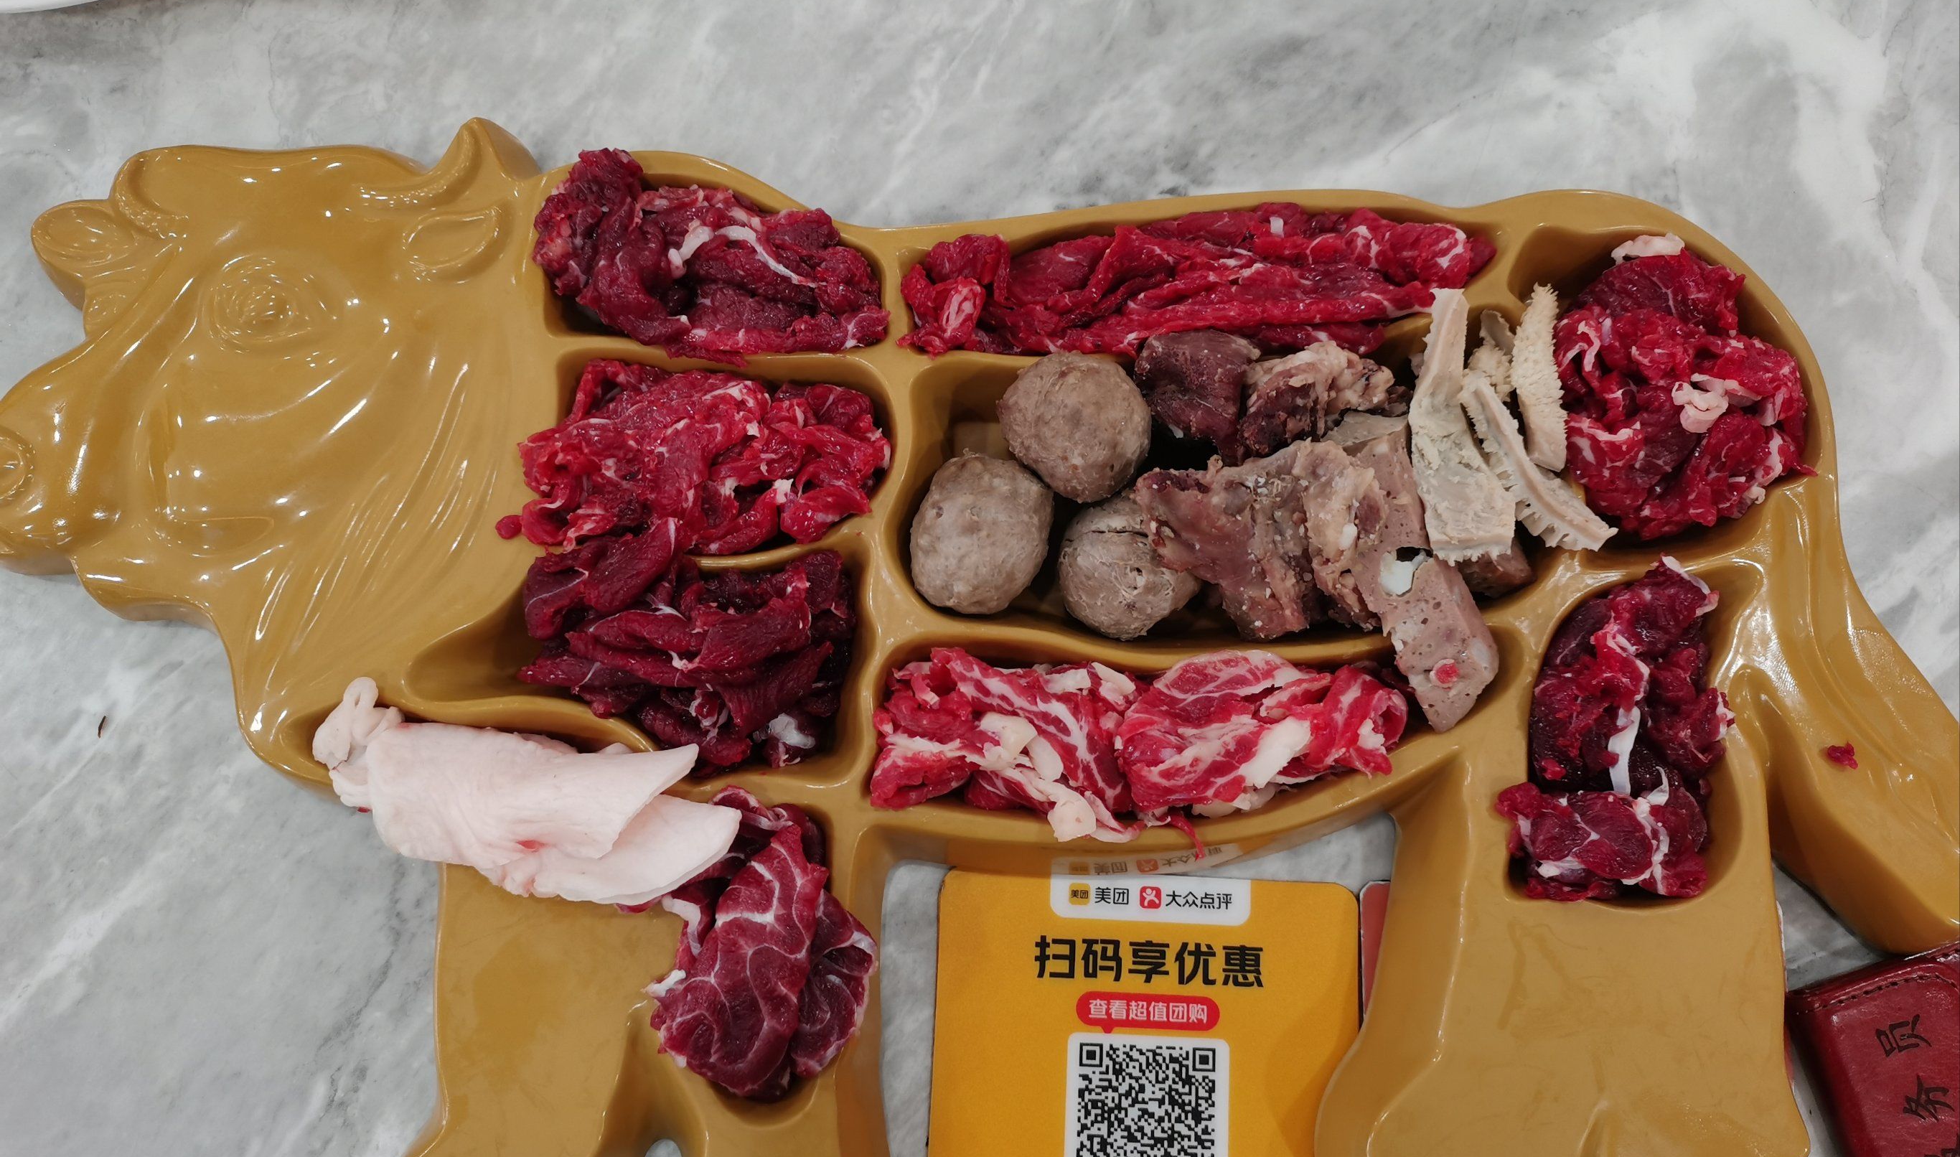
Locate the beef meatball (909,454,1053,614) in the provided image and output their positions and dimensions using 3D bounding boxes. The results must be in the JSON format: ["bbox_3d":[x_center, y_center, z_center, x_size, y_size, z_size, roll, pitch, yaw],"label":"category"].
[{"bbox_3d":[0.000,-0.011,0.381,0.035,0.037,0.040,0,76,2],"label":"beef meatball"}]

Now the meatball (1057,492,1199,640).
[{"bbox_3d":[0.037,-0.003,0.379,0.035,0.035,0.036,0,76,2],"label":"meatball"}]

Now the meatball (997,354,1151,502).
[{"bbox_3d":[0.024,-0.038,0.383,0.038,0.037,0.037,0,76,2],"label":"meatball"}]

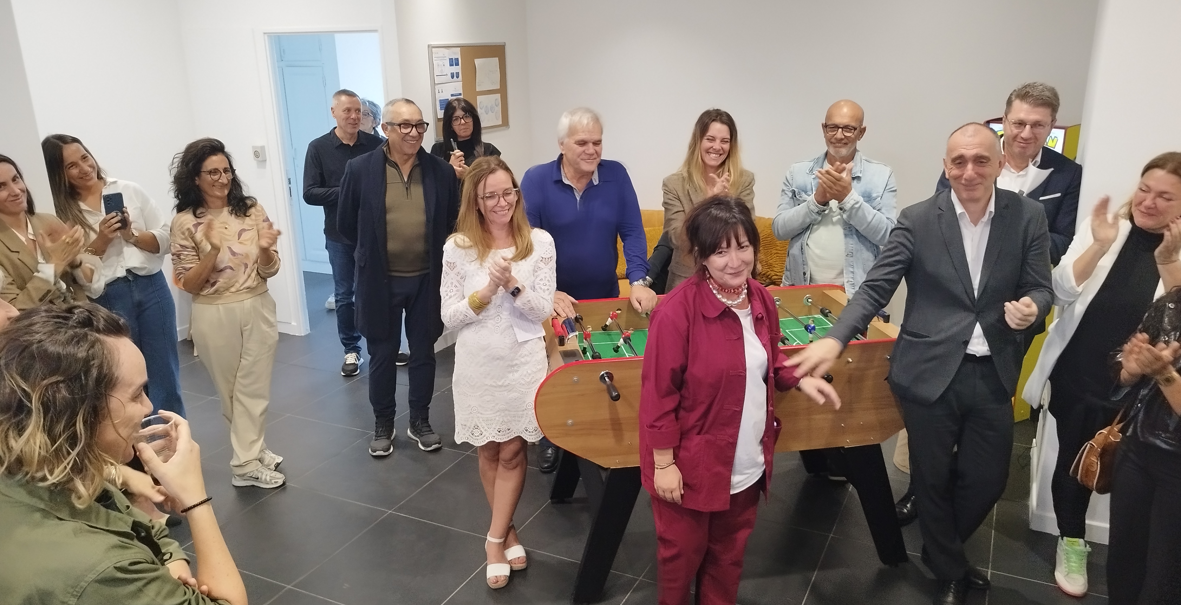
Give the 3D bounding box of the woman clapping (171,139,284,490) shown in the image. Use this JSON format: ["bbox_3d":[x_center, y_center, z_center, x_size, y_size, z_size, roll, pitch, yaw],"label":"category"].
[{"bbox_3d":[-1.579,0.080,3.849,0.500,1.615,0.430,-16,22,-39],"label":"woman clapping"}]

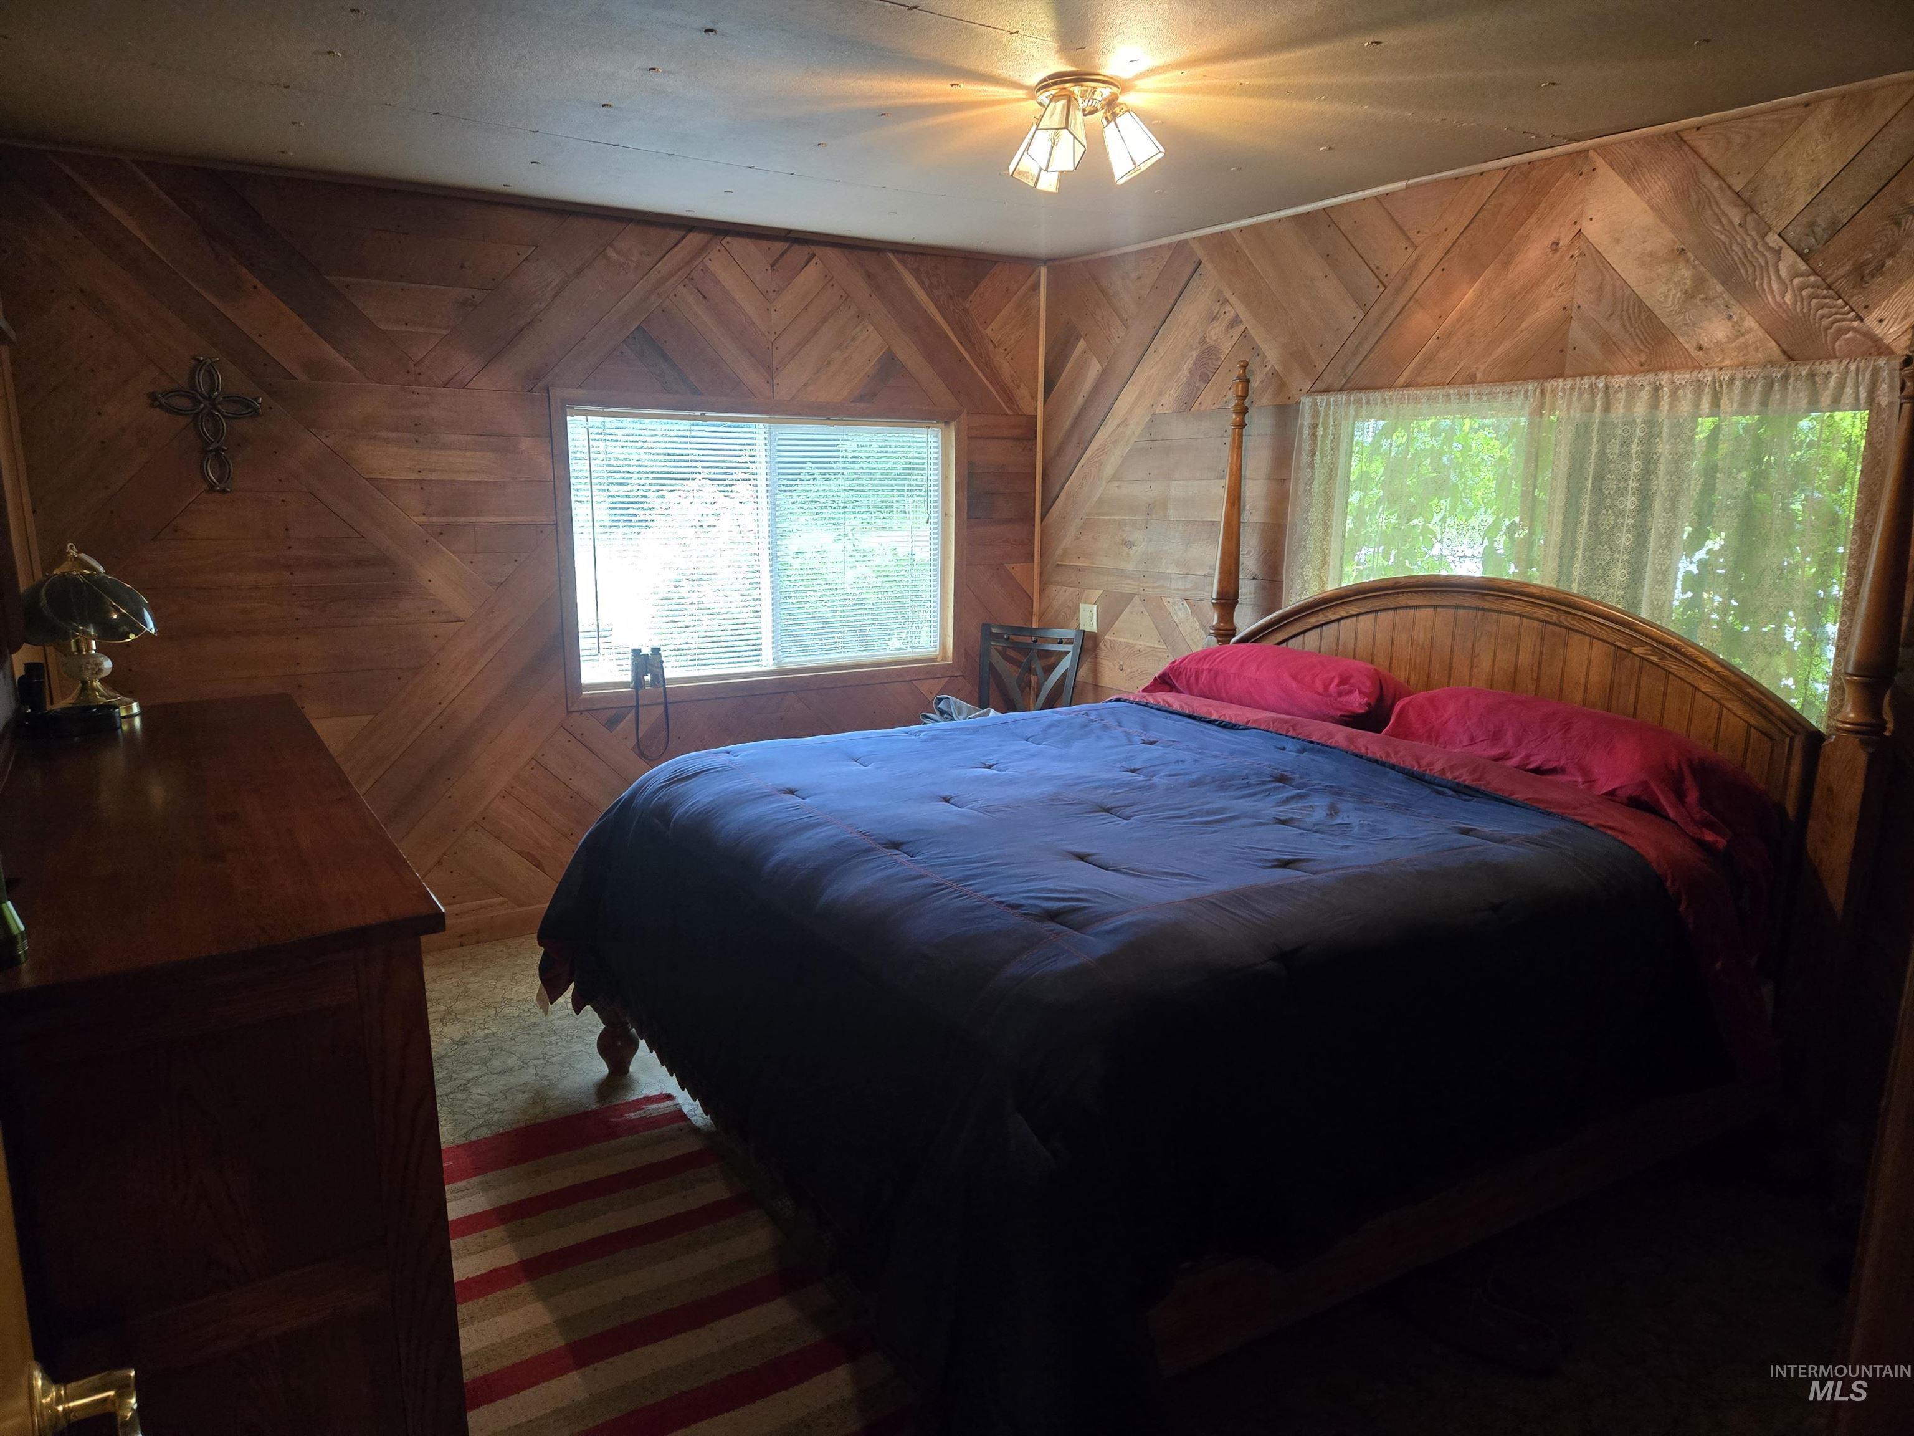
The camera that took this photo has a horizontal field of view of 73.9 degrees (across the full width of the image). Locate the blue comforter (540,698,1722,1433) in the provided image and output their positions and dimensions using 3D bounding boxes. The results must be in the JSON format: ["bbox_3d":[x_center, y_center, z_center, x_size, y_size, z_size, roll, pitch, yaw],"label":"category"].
[{"bbox_3d":[0.310,0.512,2.954,1.960,0.660,2.180,-6,13,-31],"label":"blue comforter"}]

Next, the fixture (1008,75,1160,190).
[{"bbox_3d":[0.257,-1.287,2.825,0.350,0.205,0.335,-6,13,-31],"label":"fixture"}]

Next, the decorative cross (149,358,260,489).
[{"bbox_3d":[-2.184,-0.854,3.709,0.275,0.390,0.030,-6,13,-31],"label":"decorative cross"}]

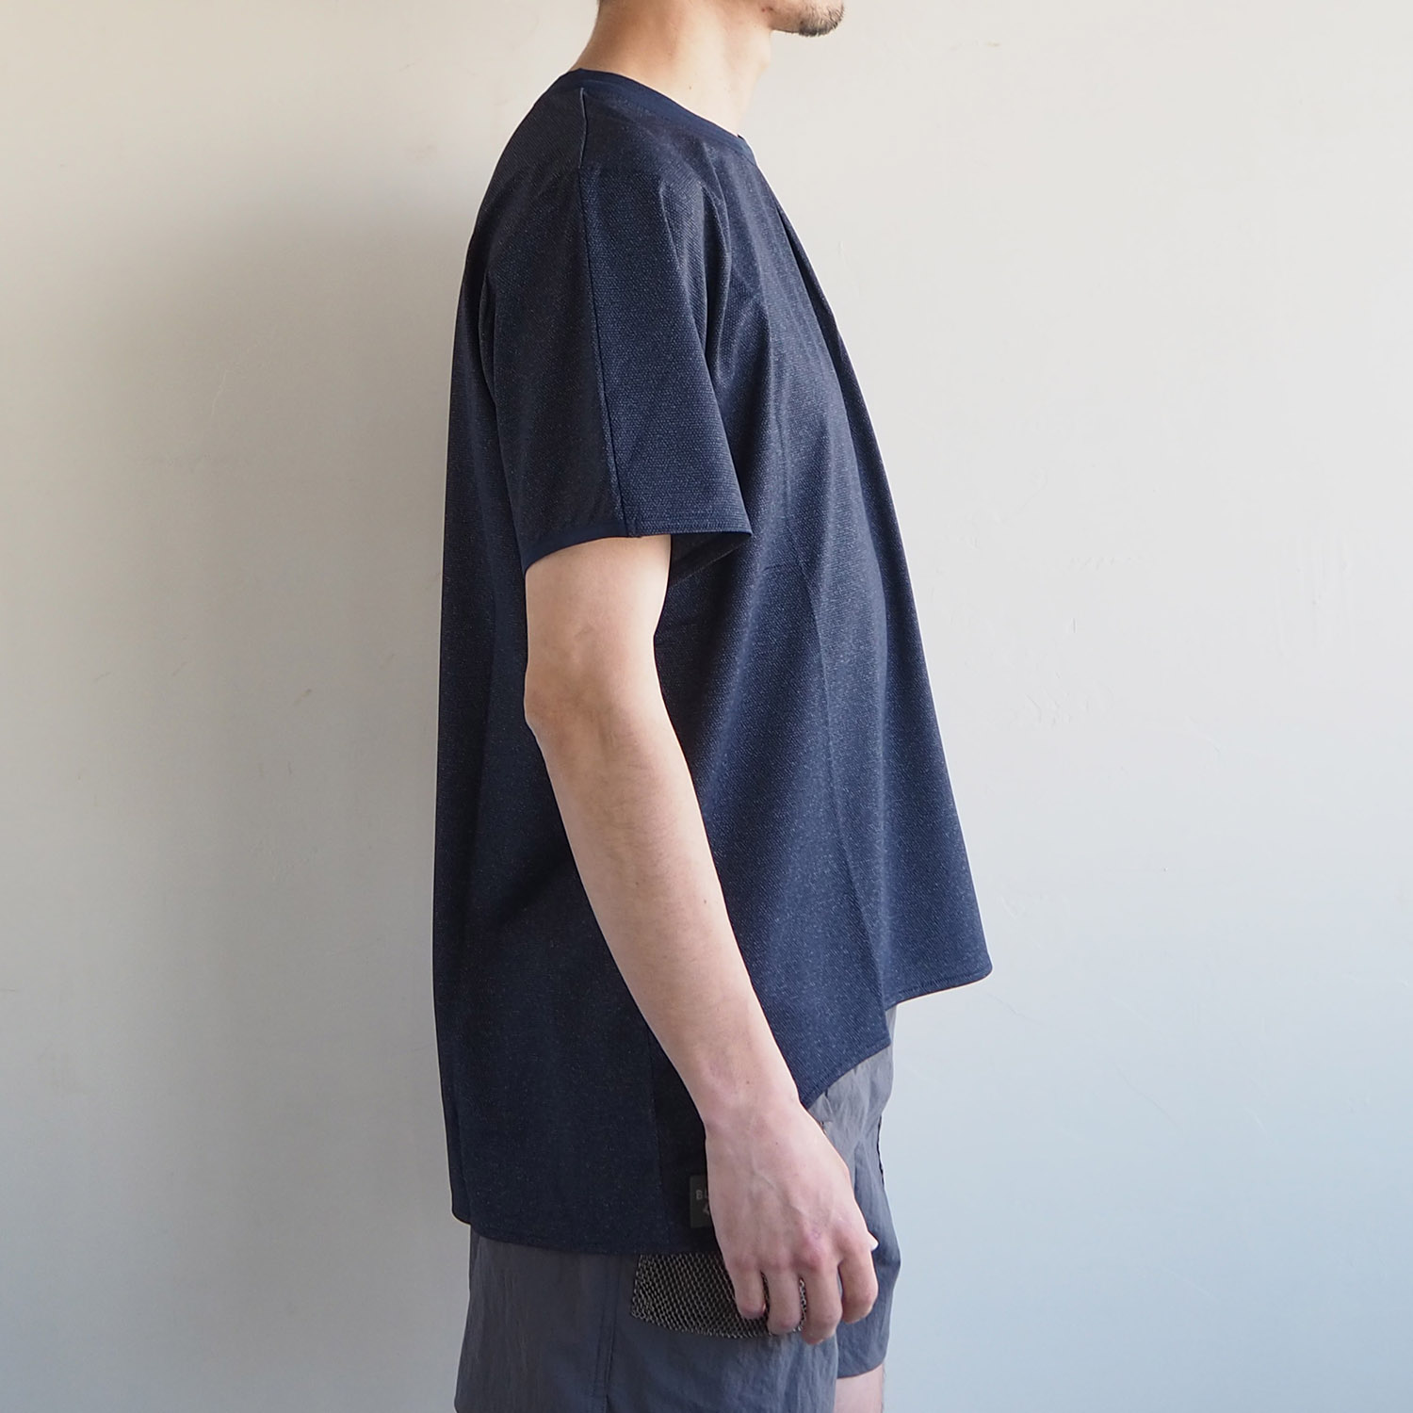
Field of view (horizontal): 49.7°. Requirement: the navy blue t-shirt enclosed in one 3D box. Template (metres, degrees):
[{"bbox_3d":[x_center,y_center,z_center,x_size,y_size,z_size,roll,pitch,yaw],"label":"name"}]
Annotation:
[{"bbox_3d":[0.005,-0.050,1.130,0.390,0.780,0.490,0,0,4],"label":"navy blue t-shirt"}]

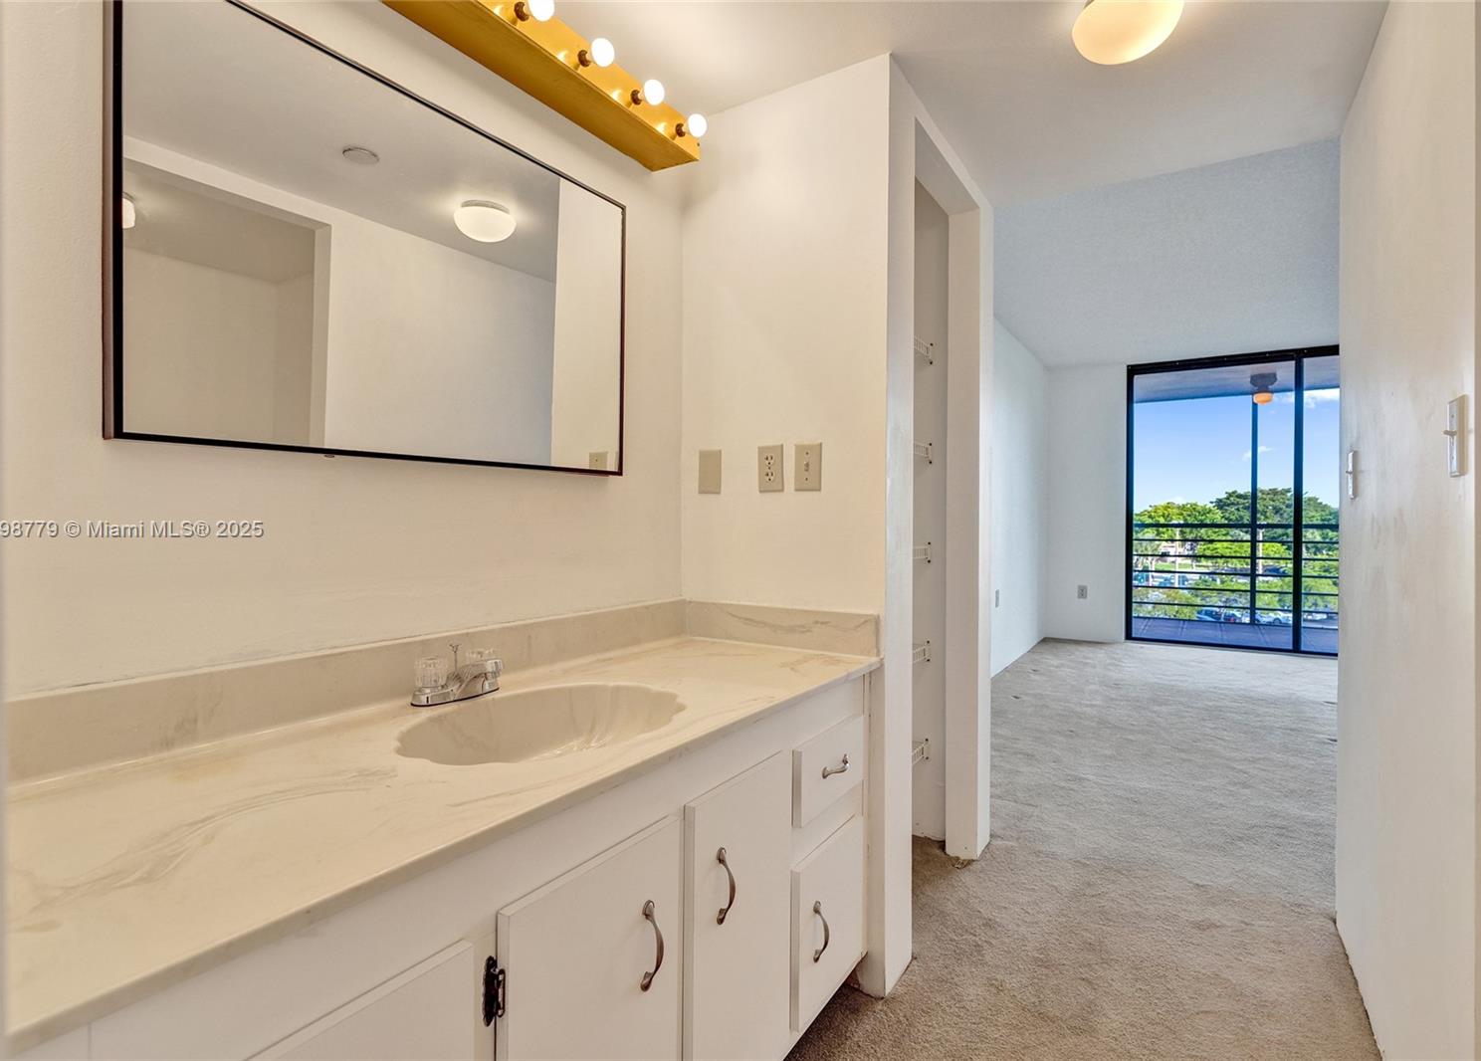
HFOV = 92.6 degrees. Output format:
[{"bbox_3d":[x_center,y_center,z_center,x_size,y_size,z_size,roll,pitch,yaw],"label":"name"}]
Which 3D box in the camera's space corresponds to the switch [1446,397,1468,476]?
[{"bbox_3d":[1.039,-0.133,1.031,0.016,0.114,0.070,1,1,33],"label":"switch"}]

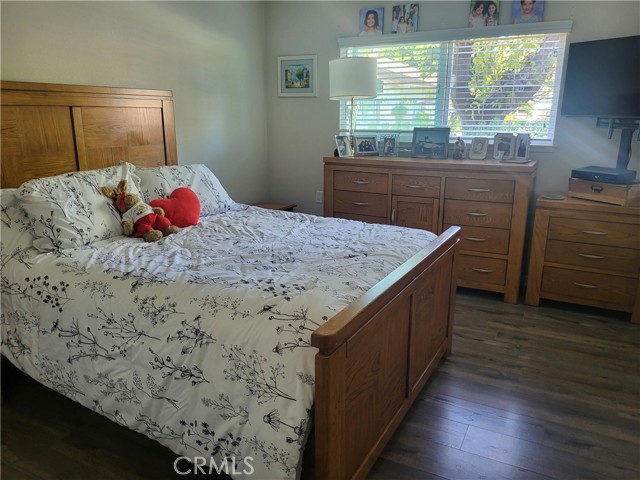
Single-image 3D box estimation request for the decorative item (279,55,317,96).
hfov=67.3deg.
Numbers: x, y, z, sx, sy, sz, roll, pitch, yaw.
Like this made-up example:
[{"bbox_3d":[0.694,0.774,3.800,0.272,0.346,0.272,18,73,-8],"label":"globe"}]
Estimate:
[{"bbox_3d":[-0.211,-1.556,4.593,0.431,0.383,0.027,8,17,28],"label":"decorative item"}]

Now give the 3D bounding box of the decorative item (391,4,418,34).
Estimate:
[{"bbox_3d":[0.711,-1.823,3.986,0.215,0.214,0.030,8,17,28],"label":"decorative item"}]

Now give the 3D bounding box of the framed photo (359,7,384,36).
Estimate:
[{"bbox_3d":[0.448,-1.863,4.127,0.211,0.211,0.030,8,17,28],"label":"framed photo"}]

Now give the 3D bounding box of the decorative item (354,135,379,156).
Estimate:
[{"bbox_3d":[0.421,-0.822,4.197,0.225,0.172,0.068,8,8,28],"label":"decorative item"}]

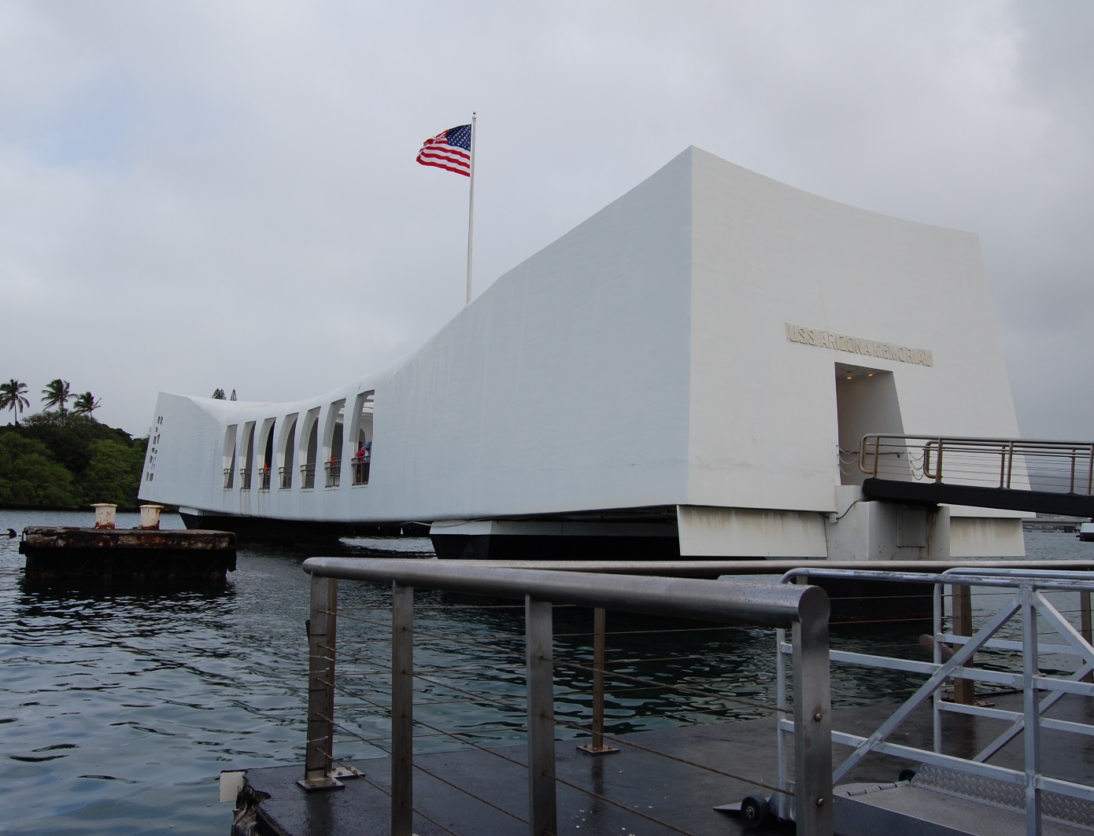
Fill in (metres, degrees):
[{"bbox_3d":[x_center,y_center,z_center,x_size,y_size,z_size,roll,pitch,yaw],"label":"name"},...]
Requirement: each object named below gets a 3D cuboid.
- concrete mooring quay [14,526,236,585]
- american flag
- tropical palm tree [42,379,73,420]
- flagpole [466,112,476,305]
[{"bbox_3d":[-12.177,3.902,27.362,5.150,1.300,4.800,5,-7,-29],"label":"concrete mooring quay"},{"bbox_3d":[-5.227,-13.529,47.483,3.100,2.800,0.700,5,-7,-32],"label":"american flag"},{"bbox_3d":[-96.078,2.152,183.483,5.600,20.000,5.600,1,-6,0],"label":"tropical palm tree"},{"bbox_3d":[-3.959,-5.651,47.609,0.250,20.500,0.250,1,-6,0],"label":"flagpole"}]

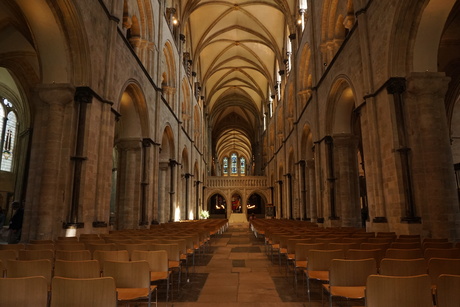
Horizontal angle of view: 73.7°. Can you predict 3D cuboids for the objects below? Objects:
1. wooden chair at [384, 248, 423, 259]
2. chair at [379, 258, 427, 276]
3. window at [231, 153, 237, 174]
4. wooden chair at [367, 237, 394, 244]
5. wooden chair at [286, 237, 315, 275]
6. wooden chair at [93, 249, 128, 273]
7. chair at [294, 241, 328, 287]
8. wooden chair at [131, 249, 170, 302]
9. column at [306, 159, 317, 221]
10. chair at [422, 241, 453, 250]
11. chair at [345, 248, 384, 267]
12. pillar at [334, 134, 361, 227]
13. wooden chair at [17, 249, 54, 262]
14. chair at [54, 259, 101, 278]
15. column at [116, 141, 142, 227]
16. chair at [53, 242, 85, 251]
[{"bbox_3d":[2.481,1.795,4.525,0.525,0.775,0.540,0,-12,0],"label":"wooden chair"},{"bbox_3d":[1.927,1.598,3.551,0.525,0.775,0.540,0,-12,0],"label":"chair"},{"bbox_3d":[0.982,2.989,86.085,1.700,6.200,0.250,-1,-11,1],"label":"window"},{"bbox_3d":[2.915,2.094,6.062,0.500,0.800,0.530,-1,-11,1],"label":"wooden chair"},{"bbox_3d":[1.451,2.196,6.454,0.525,0.775,0.540,0,-12,0],"label":"wooden chair"},{"bbox_3d":[-1.599,1.778,4.355,0.500,0.810,0.530,-1,-12,2],"label":"wooden chair"},{"bbox_3d":[1.409,1.998,5.488,0.525,0.775,0.540,0,-12,0],"label":"chair"},{"bbox_3d":[-1.066,1.769,4.327,0.500,0.810,0.530,-1,-12,2],"label":"wooden chair"},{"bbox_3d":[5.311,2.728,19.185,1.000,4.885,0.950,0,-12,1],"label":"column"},{"bbox_3d":[3.639,1.987,5.498,0.525,0.775,0.540,0,-12,0],"label":"chair"},{"bbox_3d":[1.849,1.755,4.341,0.500,0.810,0.530,0,-12,-1],"label":"chair"},{"bbox_3d":[5.044,1.562,13.131,1.200,4.550,1.200,-1,-11,1],"label":"pillar"},{"bbox_3d":[-2.807,1.847,4.624,0.525,0.775,0.540,-1,-12,2],"label":"wooden chair"},{"bbox_3d":[-1.666,1.627,3.520,0.500,0.800,0.530,-1,-11,1],"label":"chair"},{"bbox_3d":[-4.388,1.688,13.337,1.200,4.550,1.200,-1,-11,1],"label":"column"},{"bbox_3d":[-2.800,2.054,5.635,0.525,0.775,0.540,-1,-12,2],"label":"chair"}]

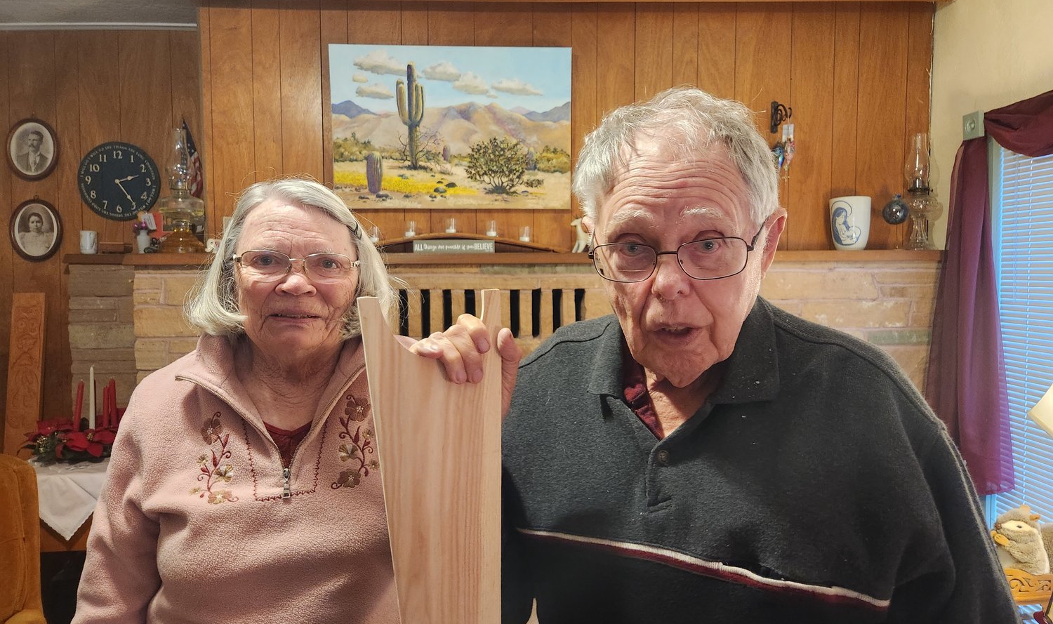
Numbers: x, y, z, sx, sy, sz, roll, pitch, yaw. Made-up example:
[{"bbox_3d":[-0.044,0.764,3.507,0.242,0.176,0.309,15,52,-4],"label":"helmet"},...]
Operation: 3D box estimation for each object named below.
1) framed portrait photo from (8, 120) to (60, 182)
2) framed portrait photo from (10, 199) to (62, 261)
[{"bbox_3d":[-2.229,-0.734,3.164,0.220,0.279,0.025,-1,4,-3],"label":"framed portrait photo"},{"bbox_3d":[-2.232,-0.372,3.187,0.224,0.283,0.025,-1,4,-3],"label":"framed portrait photo"}]

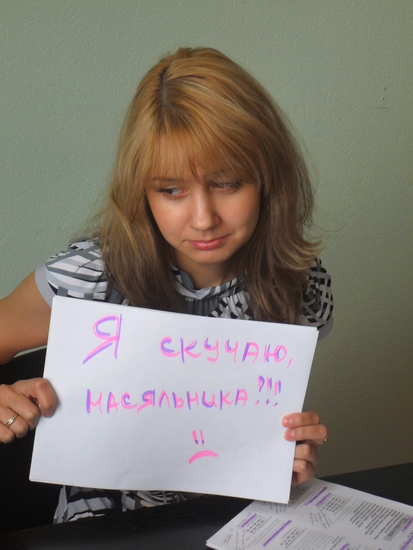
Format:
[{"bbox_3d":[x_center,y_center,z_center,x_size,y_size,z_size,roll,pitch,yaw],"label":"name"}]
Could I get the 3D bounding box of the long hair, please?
[{"bbox_3d":[0.002,-0.098,1.600,0.262,0.335,0.250,-5,22,-3],"label":"long hair"}]

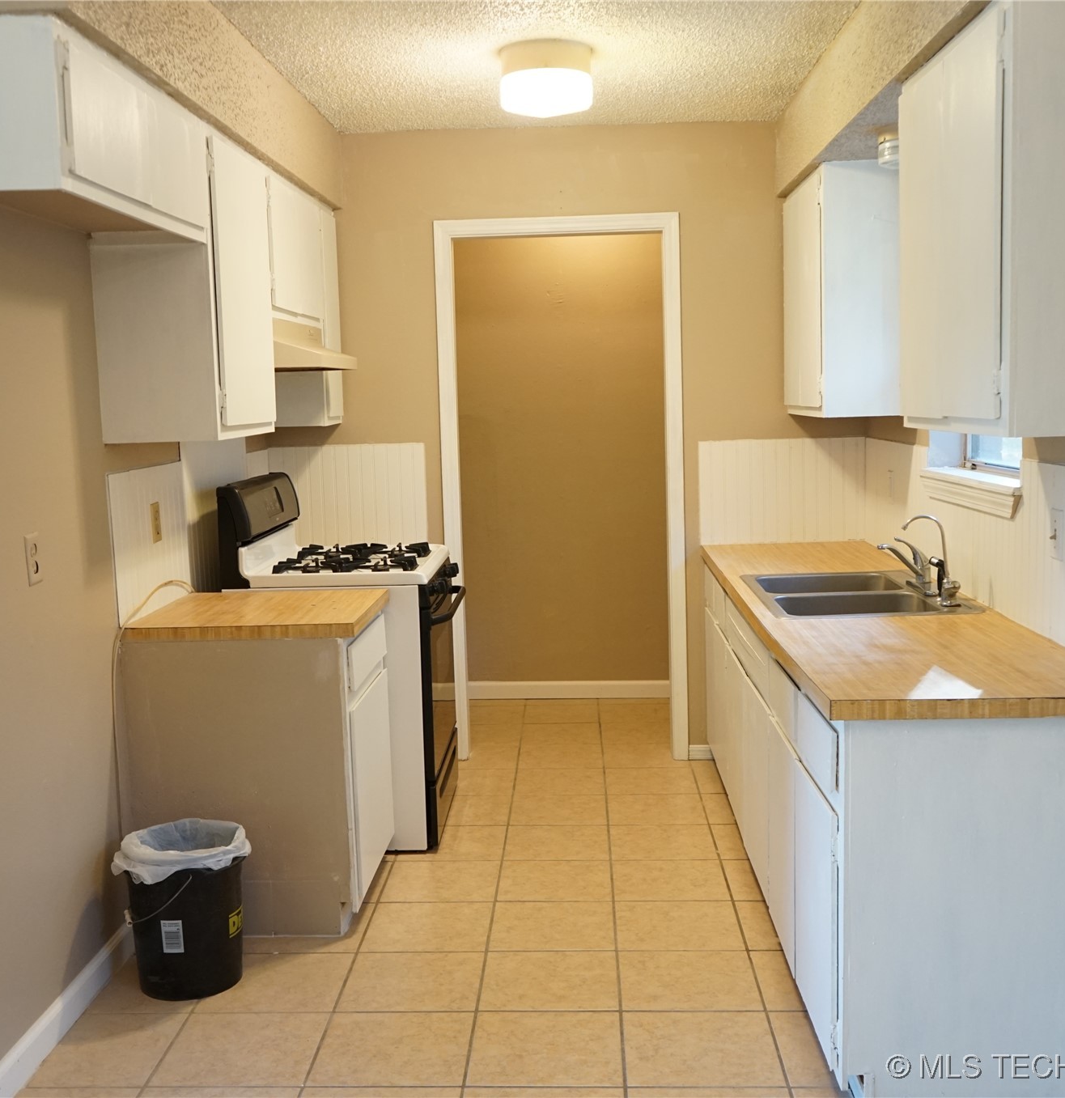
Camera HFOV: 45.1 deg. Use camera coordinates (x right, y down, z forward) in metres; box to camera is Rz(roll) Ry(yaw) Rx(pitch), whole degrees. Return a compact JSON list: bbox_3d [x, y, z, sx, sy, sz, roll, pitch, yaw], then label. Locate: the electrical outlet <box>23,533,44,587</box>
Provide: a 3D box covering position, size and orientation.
[{"bbox_3d":[-1.131,0.024,2.909,0.010,0.116,0.073,-1,7,2],"label":"electrical outlet"}]

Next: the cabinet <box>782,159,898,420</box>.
[{"bbox_3d":[1.099,-0.882,4.506,0.310,0.817,0.715,-1,7,2],"label":"cabinet"}]

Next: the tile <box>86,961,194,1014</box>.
[{"bbox_3d":[-0.931,1.089,3.209,0.253,0.010,0.325,-1,7,2],"label":"tile"}]

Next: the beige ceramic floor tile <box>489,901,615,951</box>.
[{"bbox_3d":[0.057,1.034,3.500,0.333,0.010,0.325,-1,7,2],"label":"beige ceramic floor tile"}]

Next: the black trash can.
[{"bbox_3d":[-0.868,0.907,3.224,0.312,0.360,0.312,-2,7,0],"label":"black trash can"}]

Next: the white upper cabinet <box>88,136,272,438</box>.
[{"bbox_3d":[-0.935,-0.693,3.511,0.323,0.774,0.628,-1,7,2],"label":"white upper cabinet"}]

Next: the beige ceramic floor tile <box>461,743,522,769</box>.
[{"bbox_3d":[-0.224,0.862,5.254,0.337,0.010,0.335,-1,7,2],"label":"beige ceramic floor tile"}]

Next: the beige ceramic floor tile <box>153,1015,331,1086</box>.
[{"bbox_3d":[-0.656,1.143,2.922,0.337,0.010,0.335,-1,7,2],"label":"beige ceramic floor tile"}]

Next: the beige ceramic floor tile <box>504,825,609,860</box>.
[{"bbox_3d":[0.083,0.974,4.235,0.337,0.010,0.335,-1,7,2],"label":"beige ceramic floor tile"}]

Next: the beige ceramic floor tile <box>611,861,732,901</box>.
[{"bbox_3d":[0.409,0.995,3.833,0.334,0.010,0.332,-1,7,2],"label":"beige ceramic floor tile"}]

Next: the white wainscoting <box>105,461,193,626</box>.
[{"bbox_3d":[-1.094,-0.030,3.698,0.010,0.413,0.630,-1,7,2],"label":"white wainscoting"}]

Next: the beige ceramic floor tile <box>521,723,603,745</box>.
[{"bbox_3d":[0.129,0.794,5.449,0.331,0.010,0.320,-1,7,2],"label":"beige ceramic floor tile"}]

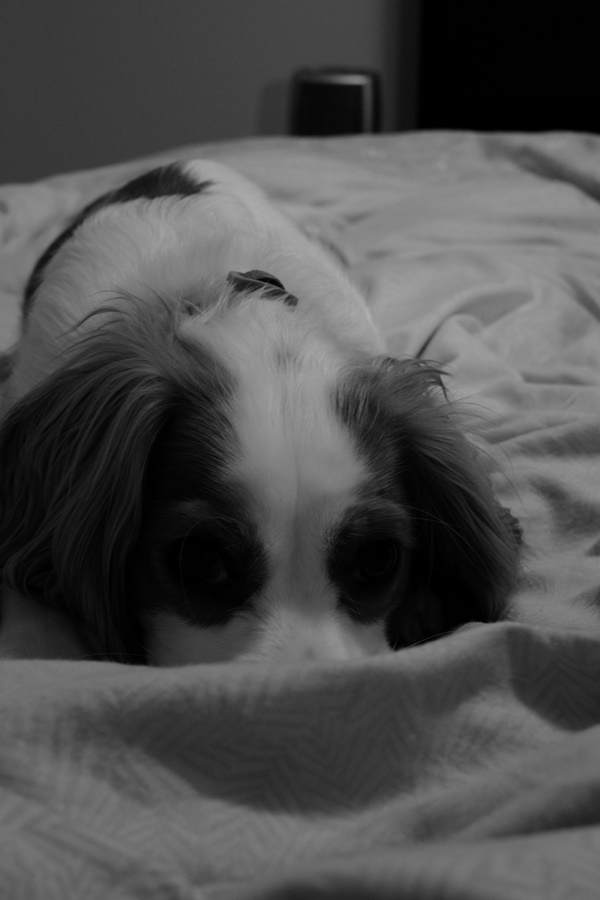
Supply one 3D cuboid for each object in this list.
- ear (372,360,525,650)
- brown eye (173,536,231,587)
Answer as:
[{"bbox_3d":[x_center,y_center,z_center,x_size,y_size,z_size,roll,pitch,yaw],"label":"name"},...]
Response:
[{"bbox_3d":[0.067,0.028,0.465,0.066,0.122,0.065,1,22,2],"label":"ear"},{"bbox_3d":[-0.042,0.048,0.437,0.025,0.020,0.017,3,14,11],"label":"brown eye"}]

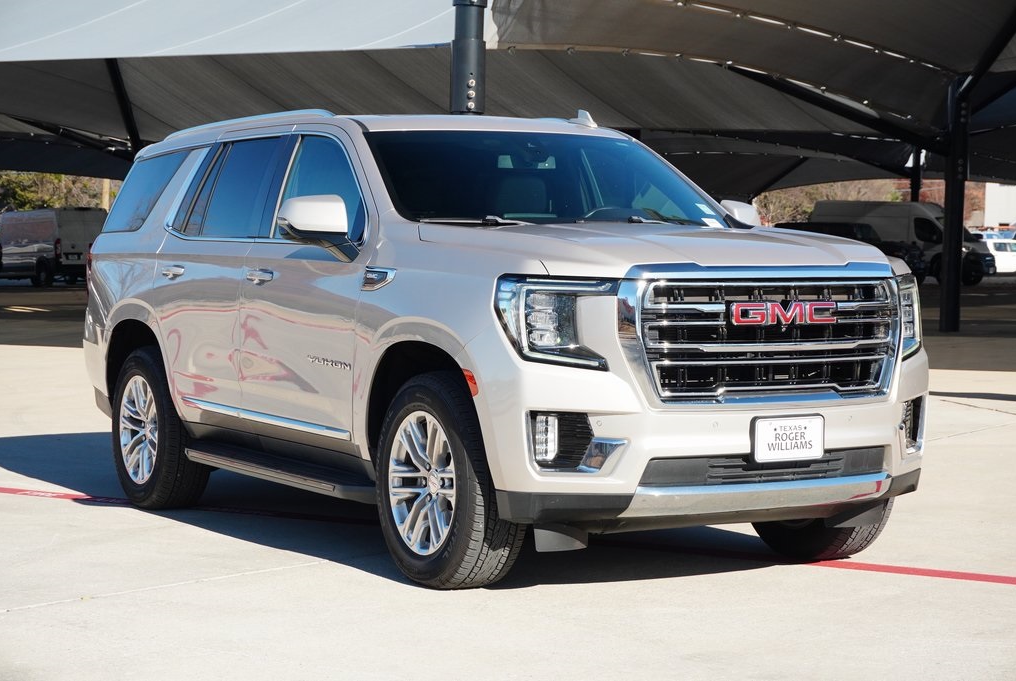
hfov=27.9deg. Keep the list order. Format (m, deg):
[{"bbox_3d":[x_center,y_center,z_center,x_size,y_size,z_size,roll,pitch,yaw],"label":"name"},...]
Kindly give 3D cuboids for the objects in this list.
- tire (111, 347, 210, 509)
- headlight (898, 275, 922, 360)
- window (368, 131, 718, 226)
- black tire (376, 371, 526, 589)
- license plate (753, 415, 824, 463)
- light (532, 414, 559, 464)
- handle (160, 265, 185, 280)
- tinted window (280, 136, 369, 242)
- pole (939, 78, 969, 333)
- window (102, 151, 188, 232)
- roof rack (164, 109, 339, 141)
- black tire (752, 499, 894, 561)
[{"bbox_3d":[-1.767,0.448,10.456,0.280,0.825,0.825,-1,2,-30],"label":"tire"},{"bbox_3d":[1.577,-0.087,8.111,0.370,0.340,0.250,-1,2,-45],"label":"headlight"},{"bbox_3d":[0.163,-0.702,8.845,1.580,0.170,0.772,-1,38,-30],"label":"window"},{"bbox_3d":[-0.217,0.534,7.806,0.280,0.825,0.825,-1,2,-30],"label":"black tire"},{"bbox_3d":[1.019,0.356,7.399,0.310,0.160,0.025,-1,2,-30],"label":"license plate"},{"bbox_3d":[0.135,0.352,7.310,0.090,0.185,0.090,0,2,-22],"label":"light"},{"bbox_3d":[-1.632,-0.328,9.926,0.060,0.060,0.235,-1,2,-31],"label":"handle"},{"bbox_3d":[-0.767,-0.665,8.805,0.060,0.510,0.970,17,-7,-30],"label":"tinted window"},{"bbox_3d":[6.553,-1.986,30.000,0.310,3.713,0.310,2,0,0],"label":"pole"},{"bbox_3d":[-1.911,-0.772,10.740,0.060,0.420,0.940,16,-7,-27],"label":"window"},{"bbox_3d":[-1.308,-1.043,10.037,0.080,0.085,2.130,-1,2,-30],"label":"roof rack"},{"bbox_3d":[1.259,0.518,8.792,0.280,0.825,0.835,-1,2,-31],"label":"black tire"}]

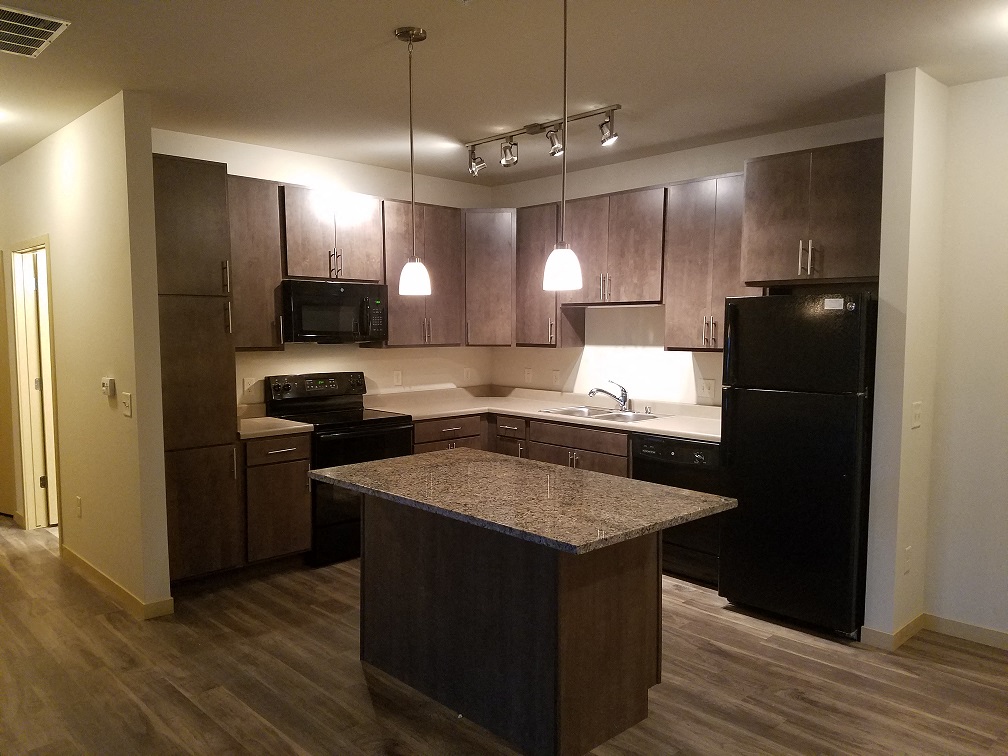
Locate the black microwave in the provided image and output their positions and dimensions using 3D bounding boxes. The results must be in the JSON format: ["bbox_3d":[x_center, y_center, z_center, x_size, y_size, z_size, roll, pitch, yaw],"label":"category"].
[{"bbox_3d":[-1.234,-0.449,5.317,0.755,0.412,0.400,-4,6,-44],"label":"black microwave"}]

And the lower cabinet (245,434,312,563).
[{"bbox_3d":[-1.603,0.739,4.892,0.470,0.823,0.627,-4,6,-44],"label":"lower cabinet"}]

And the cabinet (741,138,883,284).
[{"bbox_3d":[1.828,-0.865,4.172,0.630,0.683,0.770,-4,6,-44],"label":"cabinet"}]

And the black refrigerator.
[{"bbox_3d":[1.706,0.400,4.128,0.750,1.687,0.724,-4,5,-43],"label":"black refrigerator"}]

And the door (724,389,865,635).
[{"bbox_3d":[1.476,0.654,3.949,0.085,1.165,0.745,-4,6,-44],"label":"door"}]

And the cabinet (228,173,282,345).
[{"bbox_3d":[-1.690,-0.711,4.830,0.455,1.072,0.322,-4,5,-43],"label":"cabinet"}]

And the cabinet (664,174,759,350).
[{"bbox_3d":[1.394,-0.704,4.753,0.322,1.072,0.685,-4,5,-43],"label":"cabinet"}]

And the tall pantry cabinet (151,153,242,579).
[{"bbox_3d":[-1.948,-0.031,4.502,0.470,2.413,0.630,-4,6,-44],"label":"tall pantry cabinet"}]

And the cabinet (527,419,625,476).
[{"bbox_3d":[0.708,0.725,5.360,0.620,0.870,0.915,-4,5,-43],"label":"cabinet"}]

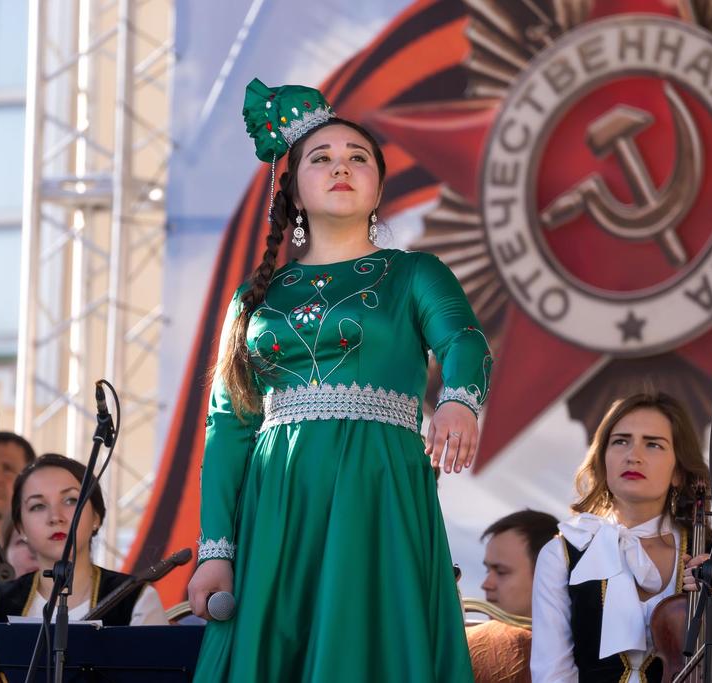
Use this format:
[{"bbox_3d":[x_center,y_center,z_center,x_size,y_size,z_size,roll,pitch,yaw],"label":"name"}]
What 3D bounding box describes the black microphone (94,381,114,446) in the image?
[{"bbox_3d":[-0.495,0.143,16.800,0.032,0.032,0.180,-8,-43,0],"label":"black microphone"}]

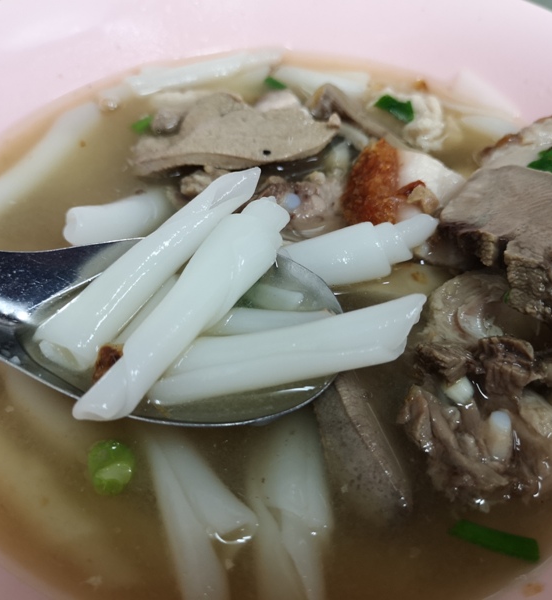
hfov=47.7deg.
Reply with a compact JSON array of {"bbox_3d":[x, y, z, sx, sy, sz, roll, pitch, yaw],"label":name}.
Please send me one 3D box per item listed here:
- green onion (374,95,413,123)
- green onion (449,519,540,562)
[{"bbox_3d":[0.031,-0.050,0.164,0.010,0.004,0.005,16,55,13],"label":"green onion"},{"bbox_3d":[0.036,0.040,0.103,0.013,0.003,0.003,15,54,12],"label":"green onion"}]

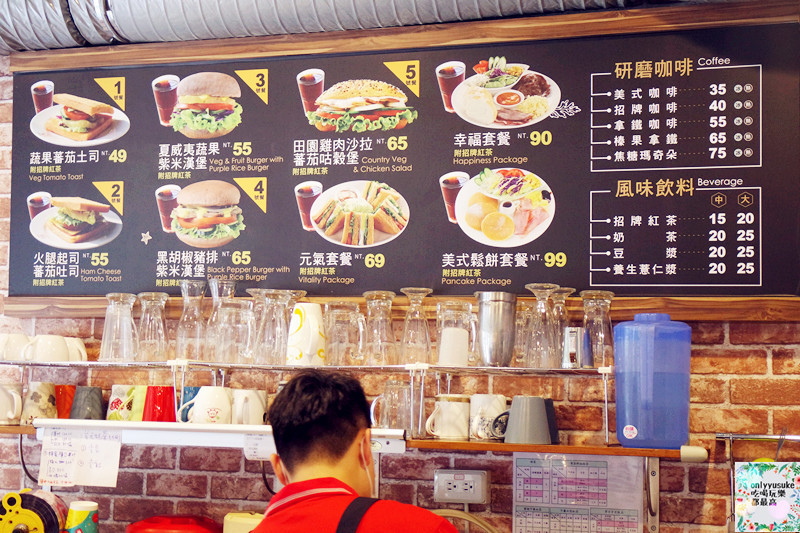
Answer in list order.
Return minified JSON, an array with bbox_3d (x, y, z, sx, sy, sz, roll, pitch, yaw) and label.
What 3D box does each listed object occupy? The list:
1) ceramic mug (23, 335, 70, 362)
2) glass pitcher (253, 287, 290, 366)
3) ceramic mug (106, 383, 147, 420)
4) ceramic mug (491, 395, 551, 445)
[{"bbox_3d":[-0.857,0.199,2.897,0.117,0.068,0.089,4,-7,-24],"label":"ceramic mug"},{"bbox_3d":[-0.288,0.139,2.714,0.077,0.169,0.077,1,-6,0],"label":"glass pitcher"},{"bbox_3d":[-0.636,0.329,2.807,0.089,0.101,0.101,-1,-6,17],"label":"ceramic mug"},{"bbox_3d":[0.255,0.323,2.529,0.130,0.105,0.100,1,-6,3],"label":"ceramic mug"}]

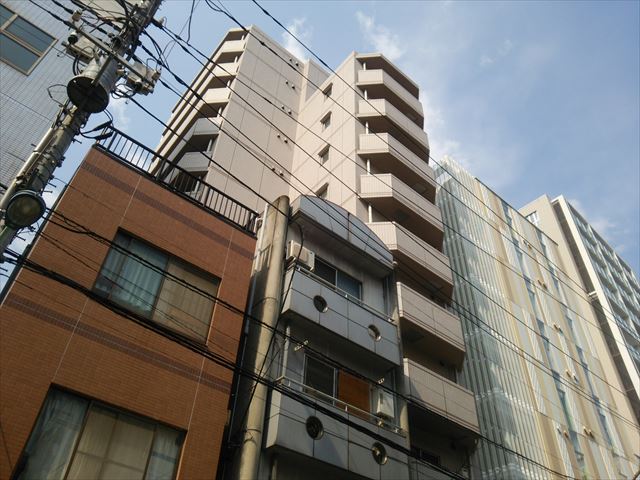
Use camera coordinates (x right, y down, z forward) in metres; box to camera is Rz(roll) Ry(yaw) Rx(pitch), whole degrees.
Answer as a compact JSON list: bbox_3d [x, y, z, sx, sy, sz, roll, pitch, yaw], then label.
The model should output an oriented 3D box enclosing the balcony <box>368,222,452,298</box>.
[{"bbox_3d":[3.553,0.762,20.796,4.765,1.452,0.955,31,-51,-25],"label":"balcony"}]

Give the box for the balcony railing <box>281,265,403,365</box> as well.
[{"bbox_3d":[0.549,2.049,14.096,3.545,1.445,0.550,31,-51,-25],"label":"balcony railing"}]

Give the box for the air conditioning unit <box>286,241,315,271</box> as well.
[{"bbox_3d":[-0.519,0.474,14.494,0.748,0.583,0.293,31,-51,-25],"label":"air conditioning unit"}]

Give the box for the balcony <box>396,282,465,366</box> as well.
[{"bbox_3d":[3.442,2.834,18.766,4.765,1.490,0.955,31,-51,-25],"label":"balcony"}]

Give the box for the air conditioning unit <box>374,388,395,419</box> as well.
[{"bbox_3d":[1.553,4.007,13.347,0.465,0.617,0.283,31,-51,-25],"label":"air conditioning unit"}]

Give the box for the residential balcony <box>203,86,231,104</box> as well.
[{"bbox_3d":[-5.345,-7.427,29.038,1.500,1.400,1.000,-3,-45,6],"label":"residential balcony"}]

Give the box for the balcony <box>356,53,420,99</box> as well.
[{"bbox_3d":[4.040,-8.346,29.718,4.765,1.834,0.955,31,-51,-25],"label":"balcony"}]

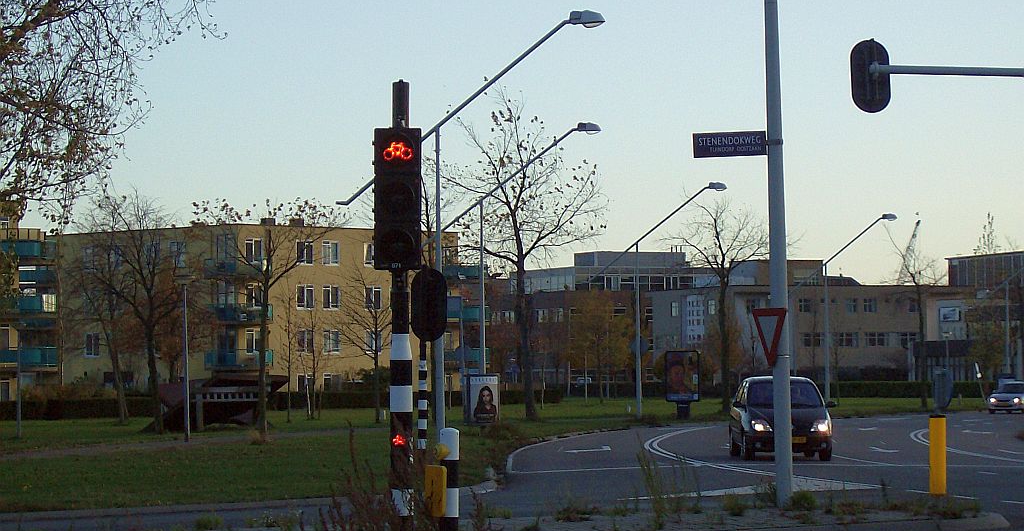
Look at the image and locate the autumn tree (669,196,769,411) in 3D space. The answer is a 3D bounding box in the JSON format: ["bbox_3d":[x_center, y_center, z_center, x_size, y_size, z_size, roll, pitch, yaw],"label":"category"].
[{"bbox_3d":[9.157,1.689,138.000,4.800,9.300,4.800,-1,-2,0],"label":"autumn tree"}]

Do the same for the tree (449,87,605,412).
[{"bbox_3d":[0.608,-0.392,125.000,6.100,12.800,6.100,-1,-2,0],"label":"tree"}]

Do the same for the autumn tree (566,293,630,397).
[{"bbox_3d":[5.753,5.321,212.000,4.200,7.200,4.100,0,-2,0],"label":"autumn tree"}]

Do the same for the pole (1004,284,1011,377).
[{"bbox_3d":[27.205,4.228,175.000,0.220,6.600,0.220,-1,-2,0],"label":"pole"}]

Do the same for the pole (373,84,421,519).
[{"bbox_3d":[-0.670,0.536,19.041,0.280,3.280,0.360,-1,-2,12],"label":"pole"}]

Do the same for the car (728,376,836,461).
[{"bbox_3d":[5.172,2.952,61.929,1.760,1.620,4.150,-1,-2,-2],"label":"car"}]

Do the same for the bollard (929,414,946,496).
[{"bbox_3d":[5.212,2.343,39.000,0.200,1.030,0.200,-1,-2,0],"label":"bollard"}]

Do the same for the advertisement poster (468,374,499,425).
[{"bbox_3d":[-0.777,3.721,88.500,0.880,1.380,0.200,0,-2,-22],"label":"advertisement poster"}]

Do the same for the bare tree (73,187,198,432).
[{"bbox_3d":[-11.694,1.367,99.000,3.900,7.650,3.900,-1,-2,0],"label":"bare tree"}]

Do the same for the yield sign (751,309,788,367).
[{"bbox_3d":[3.005,0.838,37.200,0.050,0.690,0.790,0,-2,-26],"label":"yield sign"}]

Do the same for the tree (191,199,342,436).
[{"bbox_3d":[-6.855,1.452,89.000,4.200,6.650,4.100,0,-2,0],"label":"tree"}]

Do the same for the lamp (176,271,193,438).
[{"bbox_3d":[-8.136,2.295,79.500,0.430,4.200,0.430,0,-2,0],"label":"lamp"}]

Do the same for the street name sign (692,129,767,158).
[{"bbox_3d":[2.736,-1.515,40.000,0.920,0.300,0.030,-2,-2,0],"label":"street name sign"}]

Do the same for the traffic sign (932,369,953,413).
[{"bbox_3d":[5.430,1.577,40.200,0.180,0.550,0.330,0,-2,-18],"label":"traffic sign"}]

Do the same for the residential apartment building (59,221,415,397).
[{"bbox_3d":[-16.900,3.613,210.000,20.000,11.400,20.000,1,-3,-44],"label":"residential apartment building"}]

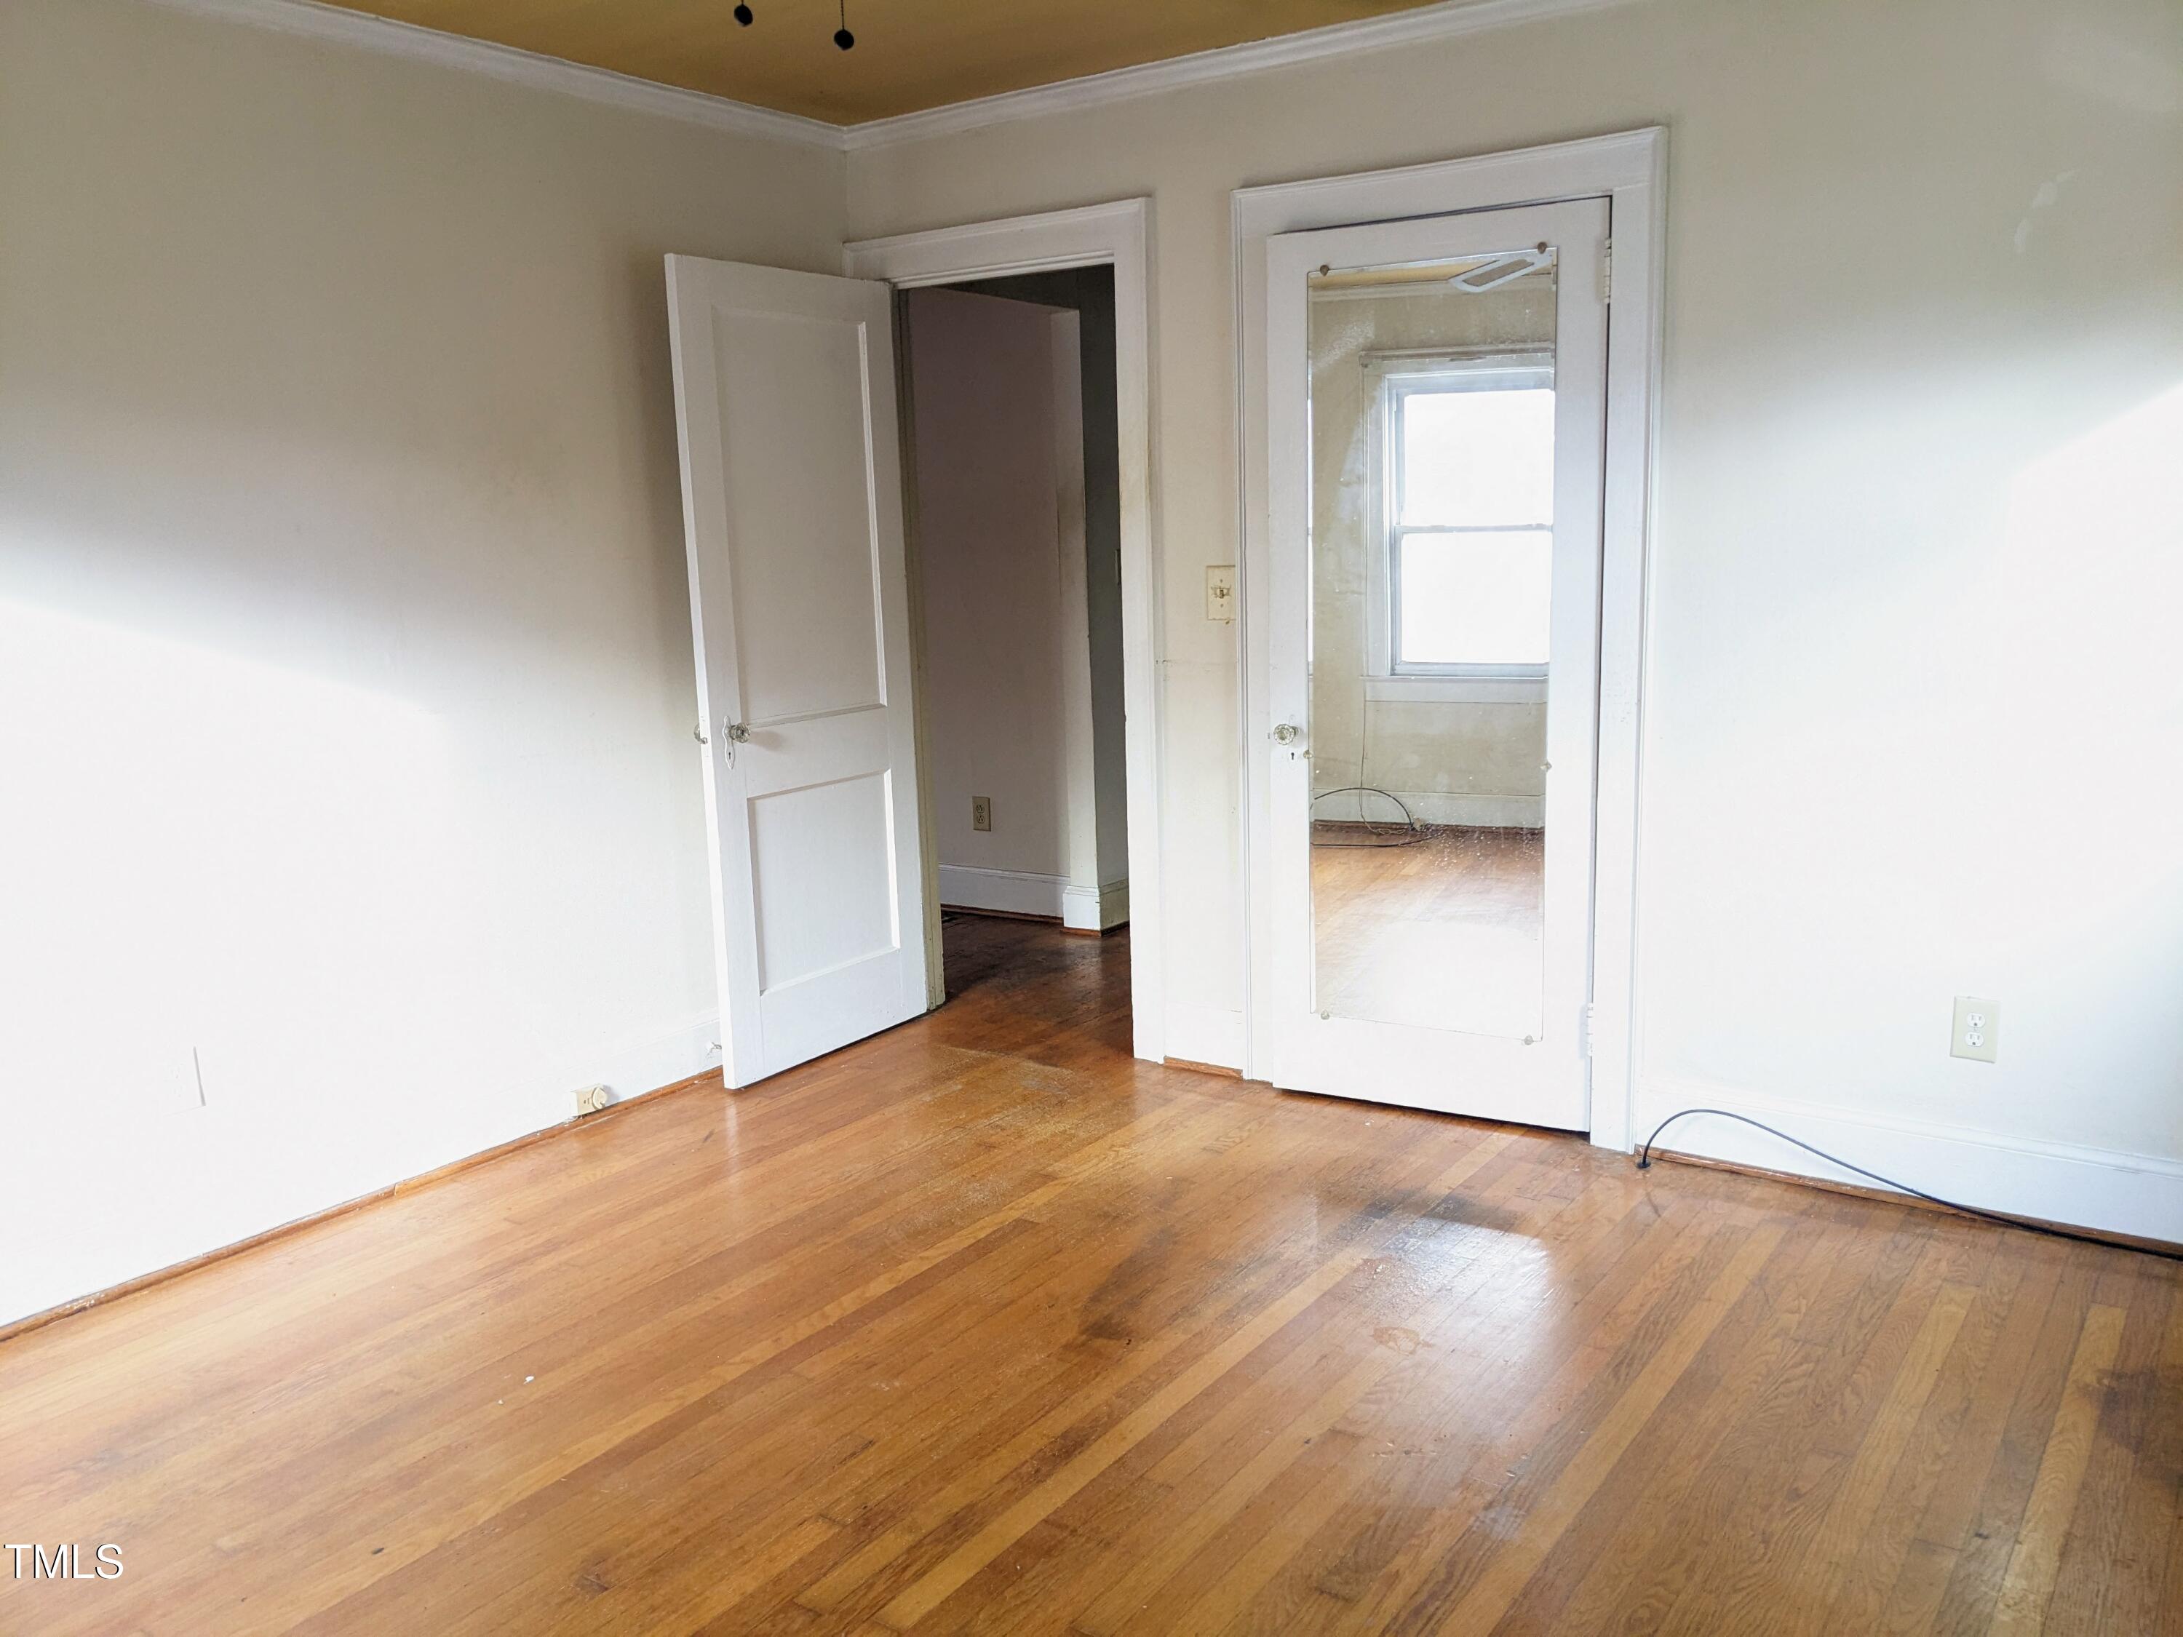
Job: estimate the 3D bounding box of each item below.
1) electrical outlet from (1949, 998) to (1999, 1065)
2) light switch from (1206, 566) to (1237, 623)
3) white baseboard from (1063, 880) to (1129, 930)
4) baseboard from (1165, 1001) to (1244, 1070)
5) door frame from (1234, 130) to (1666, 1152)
[{"bbox_3d":[1.710,0.410,3.294,0.075,0.119,0.012,6,13,35],"label":"electrical outlet"},{"bbox_3d":[0.314,-0.544,4.112,0.076,0.122,0.018,6,13,35],"label":"light switch"},{"bbox_3d":[0.017,0.295,5.880,0.160,0.145,0.180,6,13,35],"label":"white baseboard"},{"bbox_3d":[0.284,0.555,4.353,0.241,0.155,0.020,6,13,35],"label":"baseboard"},{"bbox_3d":[0.782,-0.357,3.863,0.988,2.141,0.110,6,13,35],"label":"door frame"}]

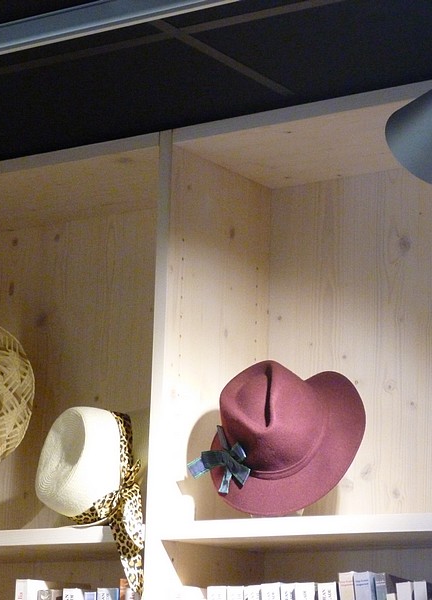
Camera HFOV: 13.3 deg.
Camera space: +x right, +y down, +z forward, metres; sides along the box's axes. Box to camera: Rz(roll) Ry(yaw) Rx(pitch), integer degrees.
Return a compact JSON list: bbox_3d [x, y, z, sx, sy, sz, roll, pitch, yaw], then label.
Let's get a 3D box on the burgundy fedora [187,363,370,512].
[{"bbox_3d":[0.086,0.194,2.913,0.287,0.303,0.121,-31,-57,6],"label":"burgundy fedora"}]

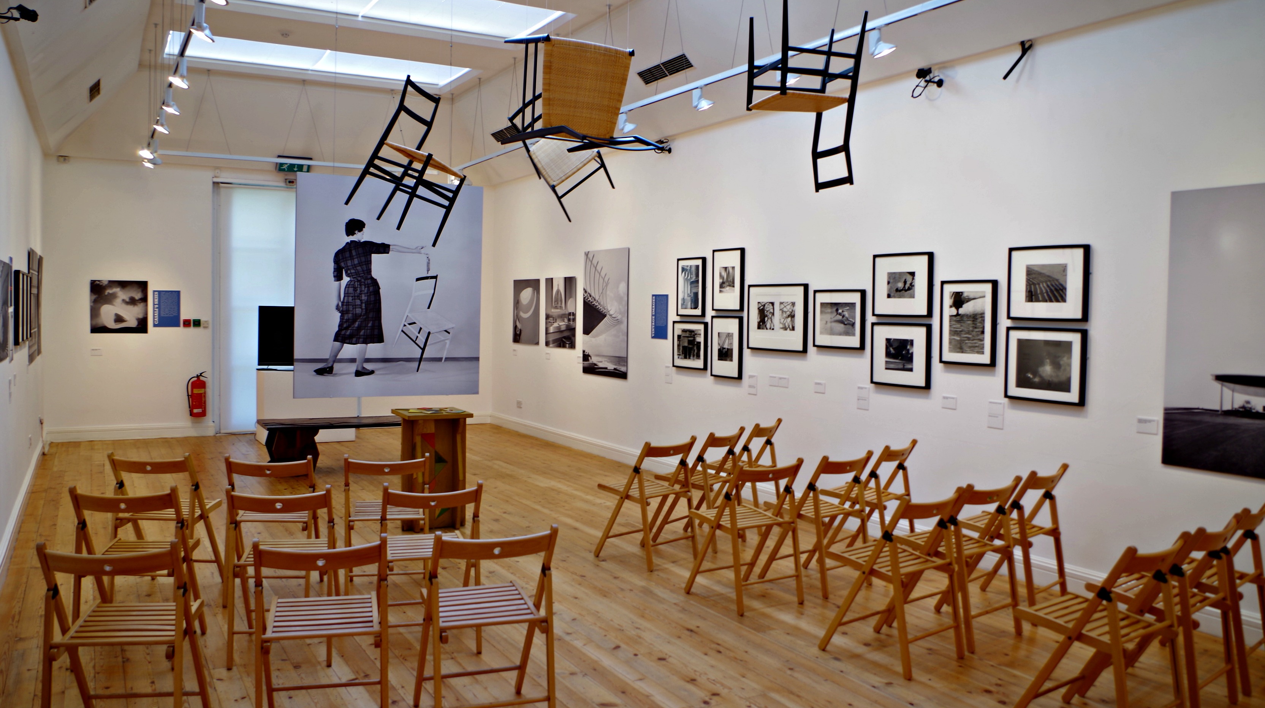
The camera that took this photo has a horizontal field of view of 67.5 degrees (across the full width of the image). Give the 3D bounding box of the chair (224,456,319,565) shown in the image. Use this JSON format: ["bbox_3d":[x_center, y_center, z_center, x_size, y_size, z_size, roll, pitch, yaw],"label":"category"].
[{"bbox_3d":[-1.887,0.895,5.029,0.432,0.775,0.505,0,2,-10],"label":"chair"}]

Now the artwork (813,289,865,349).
[{"bbox_3d":[1.491,-0.248,6.834,0.030,0.422,0.510,-1,3,-30],"label":"artwork"}]

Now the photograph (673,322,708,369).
[{"bbox_3d":[0.525,-0.078,8.607,0.030,0.421,0.516,-1,3,-30],"label":"photograph"}]

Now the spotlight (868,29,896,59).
[{"bbox_3d":[1.331,-1.651,5.040,0.140,0.145,0.120,1,3,2],"label":"spotlight"}]

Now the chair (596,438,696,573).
[{"bbox_3d":[0.087,0.887,5.873,0.505,0.775,0.432,3,3,45],"label":"chair"}]

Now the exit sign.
[{"bbox_3d":[-3.988,-2.227,11.117,0.375,0.170,0.080,-1,3,-30],"label":"exit sign"}]

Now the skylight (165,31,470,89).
[{"bbox_3d":[-3.177,-2.992,9.692,2.880,0.120,1.320,-1,3,-30],"label":"skylight"}]

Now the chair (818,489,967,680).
[{"bbox_3d":[1.172,0.972,4.268,0.432,0.775,0.505,-1,3,-39],"label":"chair"}]

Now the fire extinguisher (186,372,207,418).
[{"bbox_3d":[-4.950,0.457,10.774,0.200,0.530,0.170,-1,3,-30],"label":"fire extinguisher"}]

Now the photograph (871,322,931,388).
[{"bbox_3d":[1.816,0.006,6.412,0.030,0.422,0.510,-1,3,-30],"label":"photograph"}]

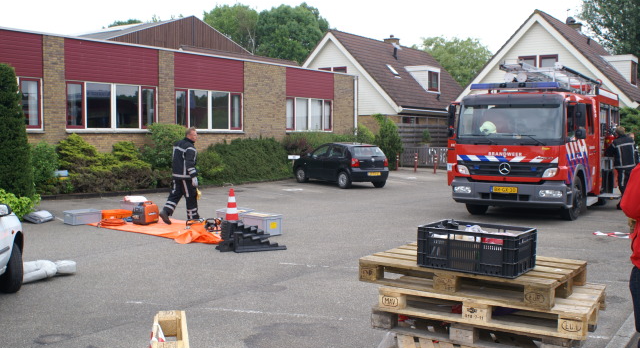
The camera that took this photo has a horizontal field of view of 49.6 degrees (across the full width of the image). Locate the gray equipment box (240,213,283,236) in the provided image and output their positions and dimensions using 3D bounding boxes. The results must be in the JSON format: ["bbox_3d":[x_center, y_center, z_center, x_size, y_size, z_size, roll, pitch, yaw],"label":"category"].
[{"bbox_3d":[-1.002,0.872,11.900,0.600,0.320,0.400,3,4,42],"label":"gray equipment box"}]

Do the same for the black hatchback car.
[{"bbox_3d":[0.659,-0.345,24.120,1.660,1.465,3.900,-2,4,-35],"label":"black hatchback car"}]

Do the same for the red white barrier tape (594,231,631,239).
[{"bbox_3d":[5.000,1.044,11.879,0.700,0.080,0.300,0,3,-6],"label":"red white barrier tape"}]

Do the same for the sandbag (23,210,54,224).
[{"bbox_3d":[-5.663,0.852,13.873,0.560,0.170,0.480,1,4,20],"label":"sandbag"}]

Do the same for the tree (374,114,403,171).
[{"bbox_3d":[3.367,-1.592,34.566,1.500,2.750,1.500,0,3,0],"label":"tree"}]

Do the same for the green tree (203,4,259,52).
[{"bbox_3d":[-6.908,-7.225,54.676,5.600,11.600,5.600,0,3,0],"label":"green tree"}]

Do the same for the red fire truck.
[{"bbox_3d":[5.522,-0.816,16.721,2.550,3.240,7.600,2,4,30],"label":"red fire truck"}]

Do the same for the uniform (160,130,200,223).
[{"bbox_3d":[-2.776,0.052,13.776,0.650,1.880,0.560,-3,4,-40],"label":"uniform"}]

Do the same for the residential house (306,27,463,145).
[{"bbox_3d":[4.185,-4.942,45.205,9.300,8.200,13.300,2,4,34],"label":"residential house"}]

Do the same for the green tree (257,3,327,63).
[{"bbox_3d":[-2.816,-9.424,67.569,8.000,14.600,8.000,0,3,0],"label":"green tree"}]

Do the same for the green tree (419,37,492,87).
[{"bbox_3d":[9.816,-5.290,49.777,5.800,8.400,5.800,0,3,0],"label":"green tree"}]

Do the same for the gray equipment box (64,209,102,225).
[{"bbox_3d":[-4.737,0.876,13.850,0.400,0.220,0.600,3,4,42],"label":"gray equipment box"}]

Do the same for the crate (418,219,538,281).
[{"bbox_3d":[0.948,0.446,4.185,0.600,0.240,0.400,2,4,34],"label":"crate"}]

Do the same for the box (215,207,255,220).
[{"bbox_3d":[-1.605,0.858,13.220,0.600,0.330,0.400,1,4,22],"label":"box"}]

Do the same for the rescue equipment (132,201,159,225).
[{"bbox_3d":[-3.448,0.764,13.864,0.330,0.440,0.410,2,4,33],"label":"rescue equipment"}]

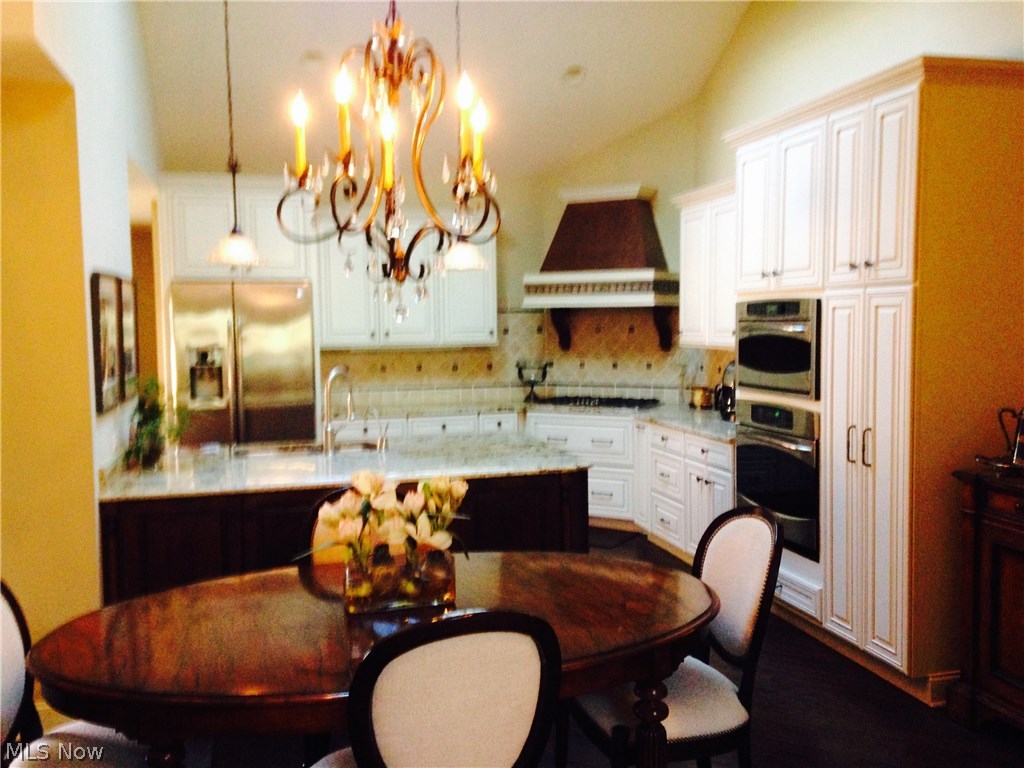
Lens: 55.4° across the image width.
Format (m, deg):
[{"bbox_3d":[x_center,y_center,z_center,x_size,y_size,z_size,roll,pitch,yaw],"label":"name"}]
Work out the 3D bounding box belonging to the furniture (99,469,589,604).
[{"bbox_3d":[-0.765,0.829,4.556,1.980,0.876,1.060,-2,4,-18],"label":"furniture"}]

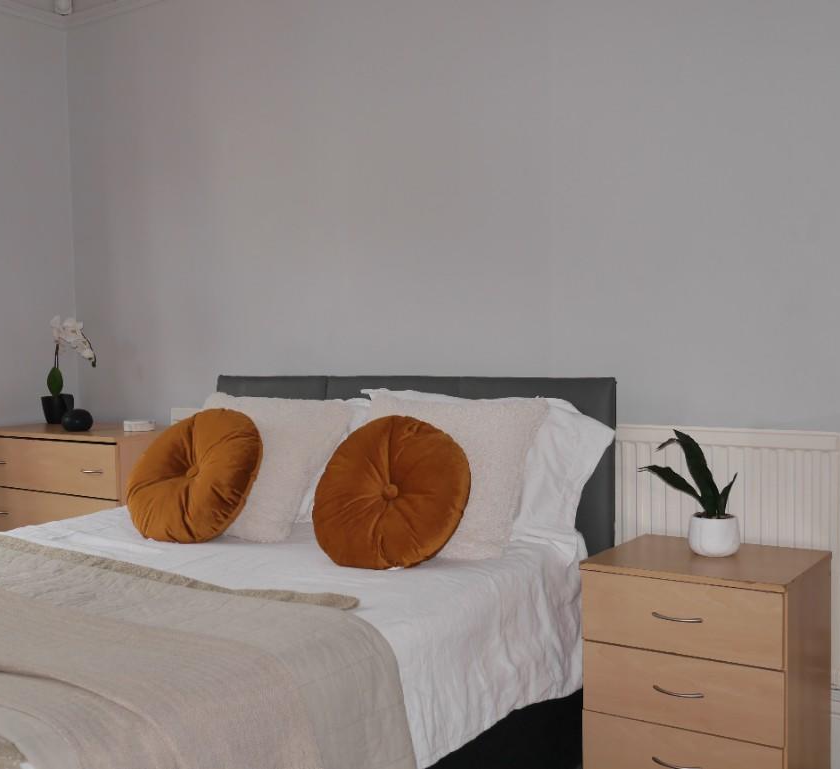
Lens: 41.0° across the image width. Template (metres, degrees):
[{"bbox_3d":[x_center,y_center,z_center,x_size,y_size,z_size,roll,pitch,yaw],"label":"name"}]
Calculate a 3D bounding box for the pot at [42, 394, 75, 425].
[{"bbox_3d":[-1.315,0.092,4.071,0.117,0.099,0.117,-1,3,0],"label":"pot"}]

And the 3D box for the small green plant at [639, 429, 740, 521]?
[{"bbox_3d":[0.624,0.209,2.624,0.221,0.209,0.130,0,3,15],"label":"small green plant"}]

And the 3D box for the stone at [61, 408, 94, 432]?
[{"bbox_3d":[-1.134,0.118,3.724,0.104,0.075,0.101,1,4,36],"label":"stone"}]

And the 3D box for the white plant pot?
[{"bbox_3d":[0.685,0.349,2.616,0.119,0.084,0.119,-1,3,0],"label":"white plant pot"}]

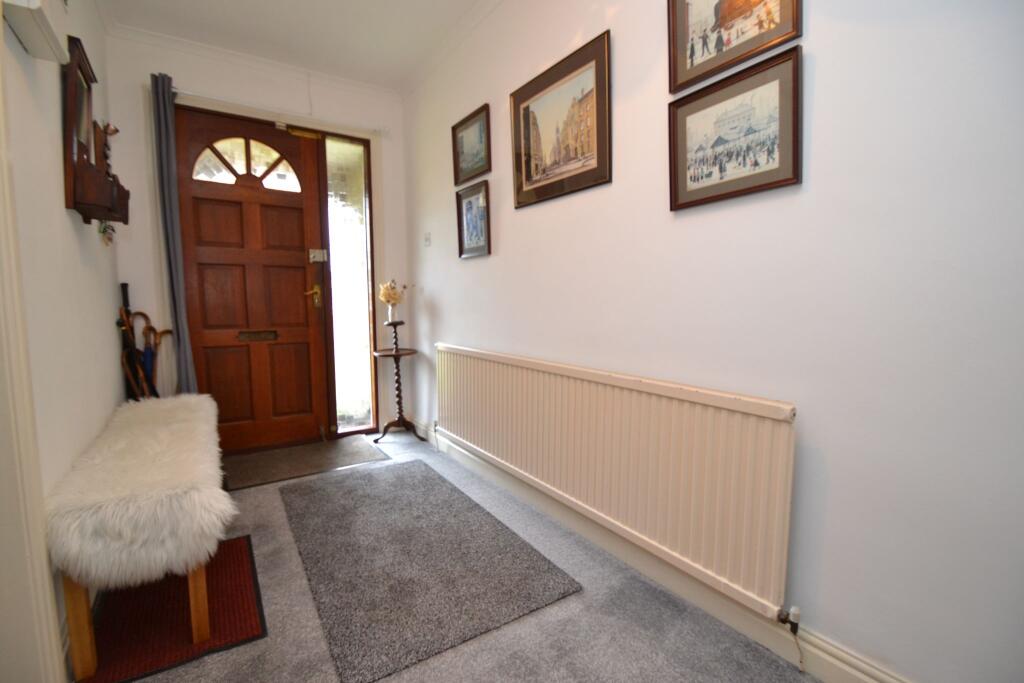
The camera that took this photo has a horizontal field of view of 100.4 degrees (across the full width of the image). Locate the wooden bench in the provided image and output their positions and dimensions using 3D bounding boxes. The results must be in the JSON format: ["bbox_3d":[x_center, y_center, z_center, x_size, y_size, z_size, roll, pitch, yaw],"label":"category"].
[{"bbox_3d":[-1.296,0.573,1.583,0.345,0.480,1.250,-4,7,-36],"label":"wooden bench"}]

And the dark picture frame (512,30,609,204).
[{"bbox_3d":[0.184,-0.836,1.713,0.023,0.512,0.572,-4,7,-36],"label":"dark picture frame"}]

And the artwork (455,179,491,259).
[{"bbox_3d":[-0.196,-0.630,2.247,0.022,0.360,0.317,-4,7,-36],"label":"artwork"}]

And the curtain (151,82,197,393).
[{"bbox_3d":[-1.879,-0.371,2.411,0.115,2.145,0.110,-4,7,-32],"label":"curtain"}]

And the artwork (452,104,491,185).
[{"bbox_3d":[-0.204,-1.005,2.221,0.022,0.328,0.357,-4,7,-36],"label":"artwork"}]

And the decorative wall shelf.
[{"bbox_3d":[-1.523,-0.698,1.569,0.127,0.565,0.410,-4,7,-36],"label":"decorative wall shelf"}]

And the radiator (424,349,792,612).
[{"bbox_3d":[0.134,0.358,1.815,0.080,0.560,1.865,-4,7,-36],"label":"radiator"}]

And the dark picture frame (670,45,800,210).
[{"bbox_3d":[0.600,-0.557,1.178,0.024,0.325,0.351,-4,7,-36],"label":"dark picture frame"}]

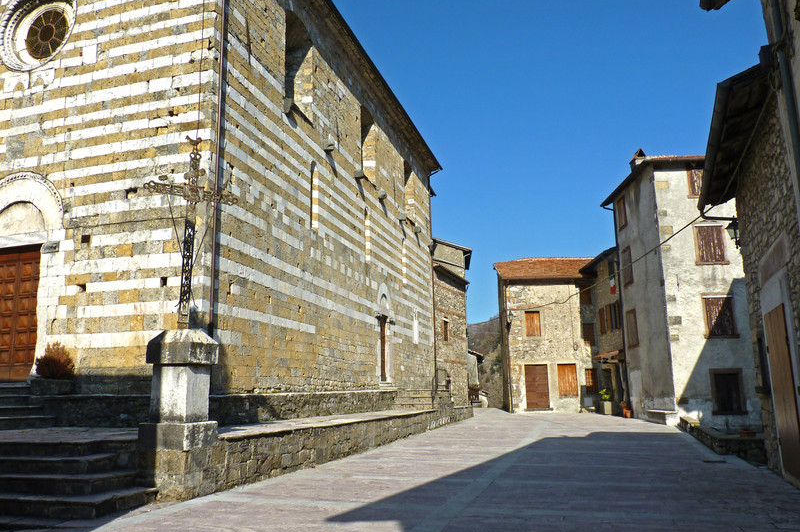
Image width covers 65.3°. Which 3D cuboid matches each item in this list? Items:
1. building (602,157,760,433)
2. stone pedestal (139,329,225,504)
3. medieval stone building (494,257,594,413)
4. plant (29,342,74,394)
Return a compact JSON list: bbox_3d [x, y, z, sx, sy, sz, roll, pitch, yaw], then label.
[{"bbox_3d":[12.255,1.305,25.850,5.300,9.900,6.200,-2,-11,5],"label":"building"},{"bbox_3d":[-3.353,2.201,9.434,0.820,2.463,0.820,-4,-12,16],"label":"stone pedestal"},{"bbox_3d":[8.352,4.094,35.895,5.400,8.300,6.800,-2,-11,5],"label":"medieval stone building"},{"bbox_3d":[-7.740,2.290,13.939,0.920,1.120,0.850,-4,-12,16],"label":"plant"}]

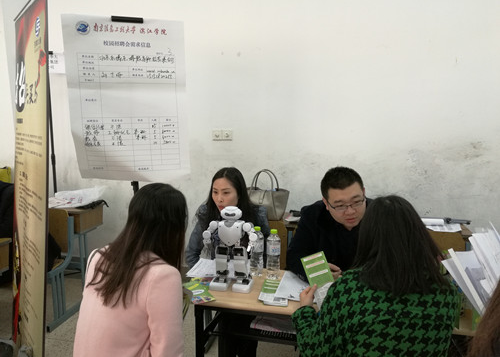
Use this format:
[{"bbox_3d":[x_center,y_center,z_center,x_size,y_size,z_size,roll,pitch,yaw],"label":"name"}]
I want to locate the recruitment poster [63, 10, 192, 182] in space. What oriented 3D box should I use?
[{"bbox_3d":[-0.626,-0.394,2.012,0.600,0.830,0.030,1,11,3],"label":"recruitment poster"}]

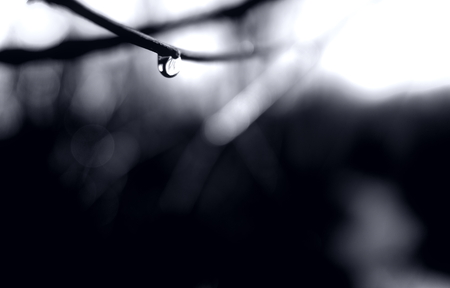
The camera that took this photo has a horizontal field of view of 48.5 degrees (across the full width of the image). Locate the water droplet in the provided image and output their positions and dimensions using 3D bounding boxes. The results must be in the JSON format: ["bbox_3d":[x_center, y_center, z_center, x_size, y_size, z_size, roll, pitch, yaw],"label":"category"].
[{"bbox_3d":[-0.012,-0.017,0.110,0.005,0.005,0.005,0,0,0],"label":"water droplet"}]

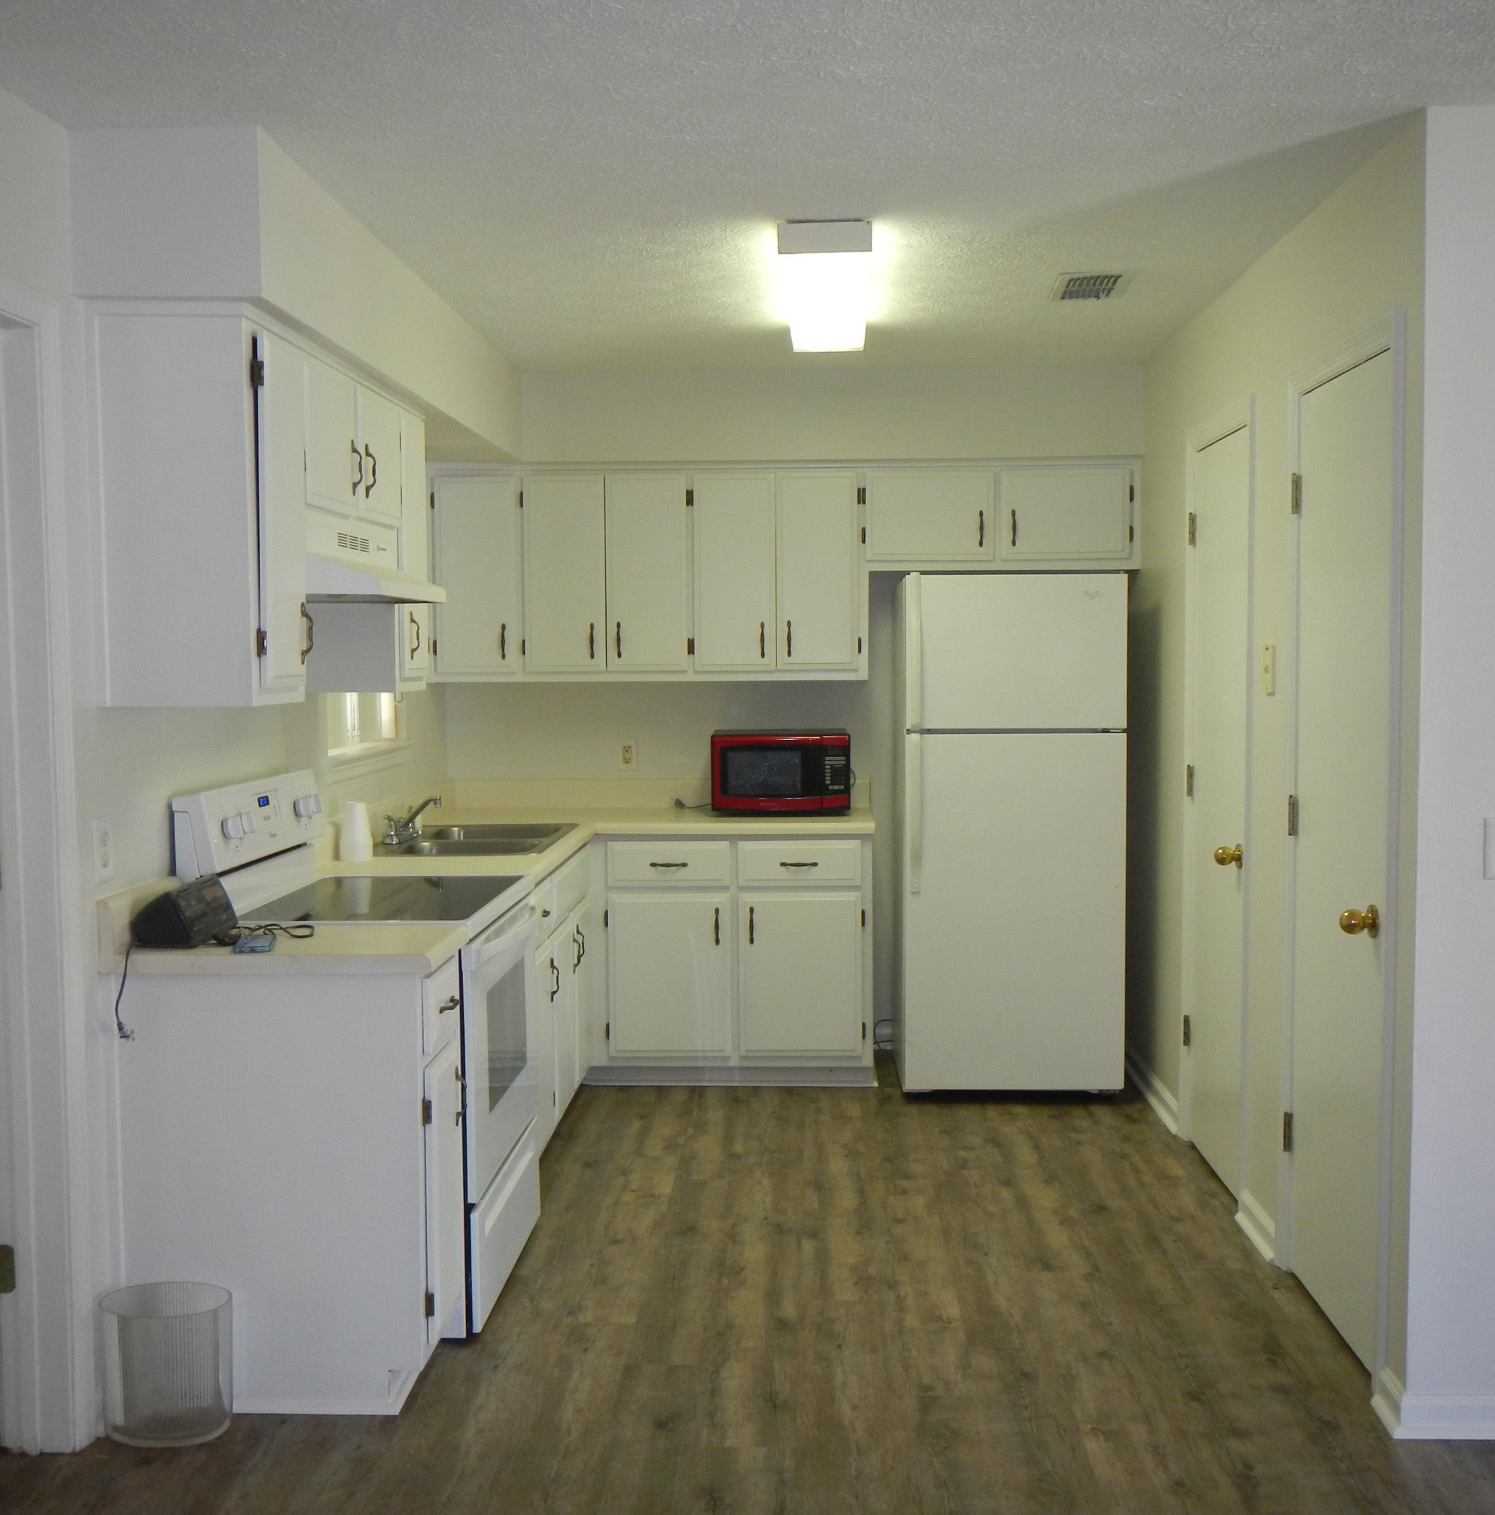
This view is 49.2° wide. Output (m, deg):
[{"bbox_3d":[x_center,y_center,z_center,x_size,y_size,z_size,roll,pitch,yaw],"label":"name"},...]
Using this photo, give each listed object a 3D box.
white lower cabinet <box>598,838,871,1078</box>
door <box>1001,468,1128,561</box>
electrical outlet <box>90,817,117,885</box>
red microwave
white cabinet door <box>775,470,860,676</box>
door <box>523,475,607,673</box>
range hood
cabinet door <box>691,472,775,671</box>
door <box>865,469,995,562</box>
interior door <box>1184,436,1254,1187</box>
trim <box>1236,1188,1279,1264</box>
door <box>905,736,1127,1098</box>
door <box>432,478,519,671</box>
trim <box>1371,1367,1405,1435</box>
[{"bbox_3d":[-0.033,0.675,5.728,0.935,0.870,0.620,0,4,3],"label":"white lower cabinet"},{"bbox_3d":[1.097,-0.838,5.629,0.446,0.312,0.022,0,4,2],"label":"door"},{"bbox_3d":[-1.231,0.178,3.140,0.010,0.122,0.080,0,4,3],"label":"electrical outlet"},{"bbox_3d":[0.123,0.053,5.776,0.470,0.278,0.370,0,4,3],"label":"red microwave"},{"bbox_3d":[0.252,-0.642,5.700,0.277,0.677,0.028,0,4,3],"label":"white cabinet door"},{"bbox_3d":[-0.639,-0.642,5.746,0.290,0.677,0.028,0,4,3],"label":"door"},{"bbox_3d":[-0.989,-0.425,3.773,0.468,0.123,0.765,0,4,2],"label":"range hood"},{"bbox_3d":[-0.043,-0.642,5.715,0.287,0.682,0.028,0,4,3],"label":"cabinet door"},{"bbox_3d":[0.635,-0.832,5.669,0.443,0.301,0.028,0,4,3],"label":"door"},{"bbox_3d":[1.315,0.144,4.496,0.040,2.026,0.600,0,4,3],"label":"interior door"},{"bbox_3d":[1.265,1.161,4.072,0.037,0.090,0.320,0,4,2],"label":"trim"},{"bbox_3d":[0.864,0.498,5.282,0.723,1.159,0.090,0,4,2],"label":"door"},{"bbox_3d":[-0.954,-0.642,5.762,0.308,0.688,0.028,0,4,3],"label":"door"},{"bbox_3d":[1.226,1.228,3.126,0.022,0.088,0.148,0,4,3],"label":"trim"}]

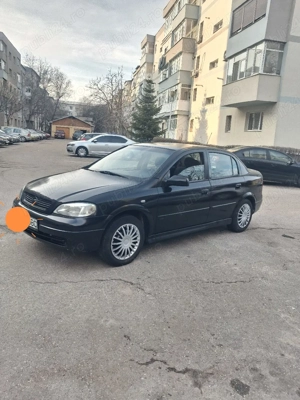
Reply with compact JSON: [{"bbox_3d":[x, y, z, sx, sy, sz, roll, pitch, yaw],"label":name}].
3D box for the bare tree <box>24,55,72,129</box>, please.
[{"bbox_3d":[-17.508,-17.597,53.819,7.910,14.020,7.910,4,11,0],"label":"bare tree"}]

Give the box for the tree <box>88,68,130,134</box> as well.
[{"bbox_3d":[-5.799,-13.128,44.363,5.710,10.500,5.710,4,11,0],"label":"tree"}]

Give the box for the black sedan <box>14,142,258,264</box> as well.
[{"bbox_3d":[0.141,-0.169,4.977,4.260,1.430,1.740,-7,15,-42],"label":"black sedan"}]

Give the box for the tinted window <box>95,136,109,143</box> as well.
[{"bbox_3d":[-3.125,-3.910,20.100,0.930,0.410,0.080,2,11,-8],"label":"tinted window"}]

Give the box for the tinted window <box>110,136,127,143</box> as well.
[{"bbox_3d":[-2.050,-3.949,20.300,1.060,0.410,0.080,2,11,-8],"label":"tinted window"}]

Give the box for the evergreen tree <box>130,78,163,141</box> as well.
[{"bbox_3d":[-0.283,-8.043,30.010,3.130,6.910,3.130,4,11,0],"label":"evergreen tree"}]

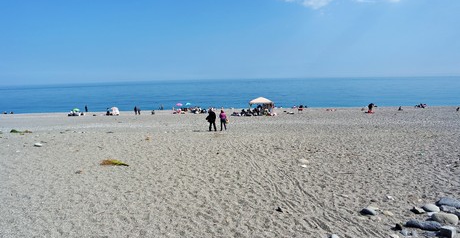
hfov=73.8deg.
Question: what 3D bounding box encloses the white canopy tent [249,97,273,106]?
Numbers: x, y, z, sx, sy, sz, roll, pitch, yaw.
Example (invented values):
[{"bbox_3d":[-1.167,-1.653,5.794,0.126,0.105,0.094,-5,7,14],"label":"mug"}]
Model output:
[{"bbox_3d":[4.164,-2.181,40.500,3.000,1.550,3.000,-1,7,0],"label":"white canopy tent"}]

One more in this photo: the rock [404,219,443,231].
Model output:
[{"bbox_3d":[4.184,2.304,6.648,0.679,0.166,0.258,2,8,22],"label":"rock"}]

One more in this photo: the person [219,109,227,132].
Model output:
[{"bbox_3d":[-0.601,0.085,23.600,0.550,1.620,0.360,-1,7,0],"label":"person"}]

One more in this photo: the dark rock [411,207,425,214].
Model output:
[{"bbox_3d":[4.601,2.242,7.495,0.295,0.125,0.206,4,9,35],"label":"dark rock"}]

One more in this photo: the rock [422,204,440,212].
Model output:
[{"bbox_3d":[4.970,2.205,7.561,0.372,0.172,0.242,4,9,35],"label":"rock"}]

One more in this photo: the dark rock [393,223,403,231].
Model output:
[{"bbox_3d":[3.639,2.340,6.629,0.167,0.120,0.134,3,8,30],"label":"dark rock"}]

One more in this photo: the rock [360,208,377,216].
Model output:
[{"bbox_3d":[3.356,2.262,7.424,0.349,0.146,0.244,2,8,25],"label":"rock"}]

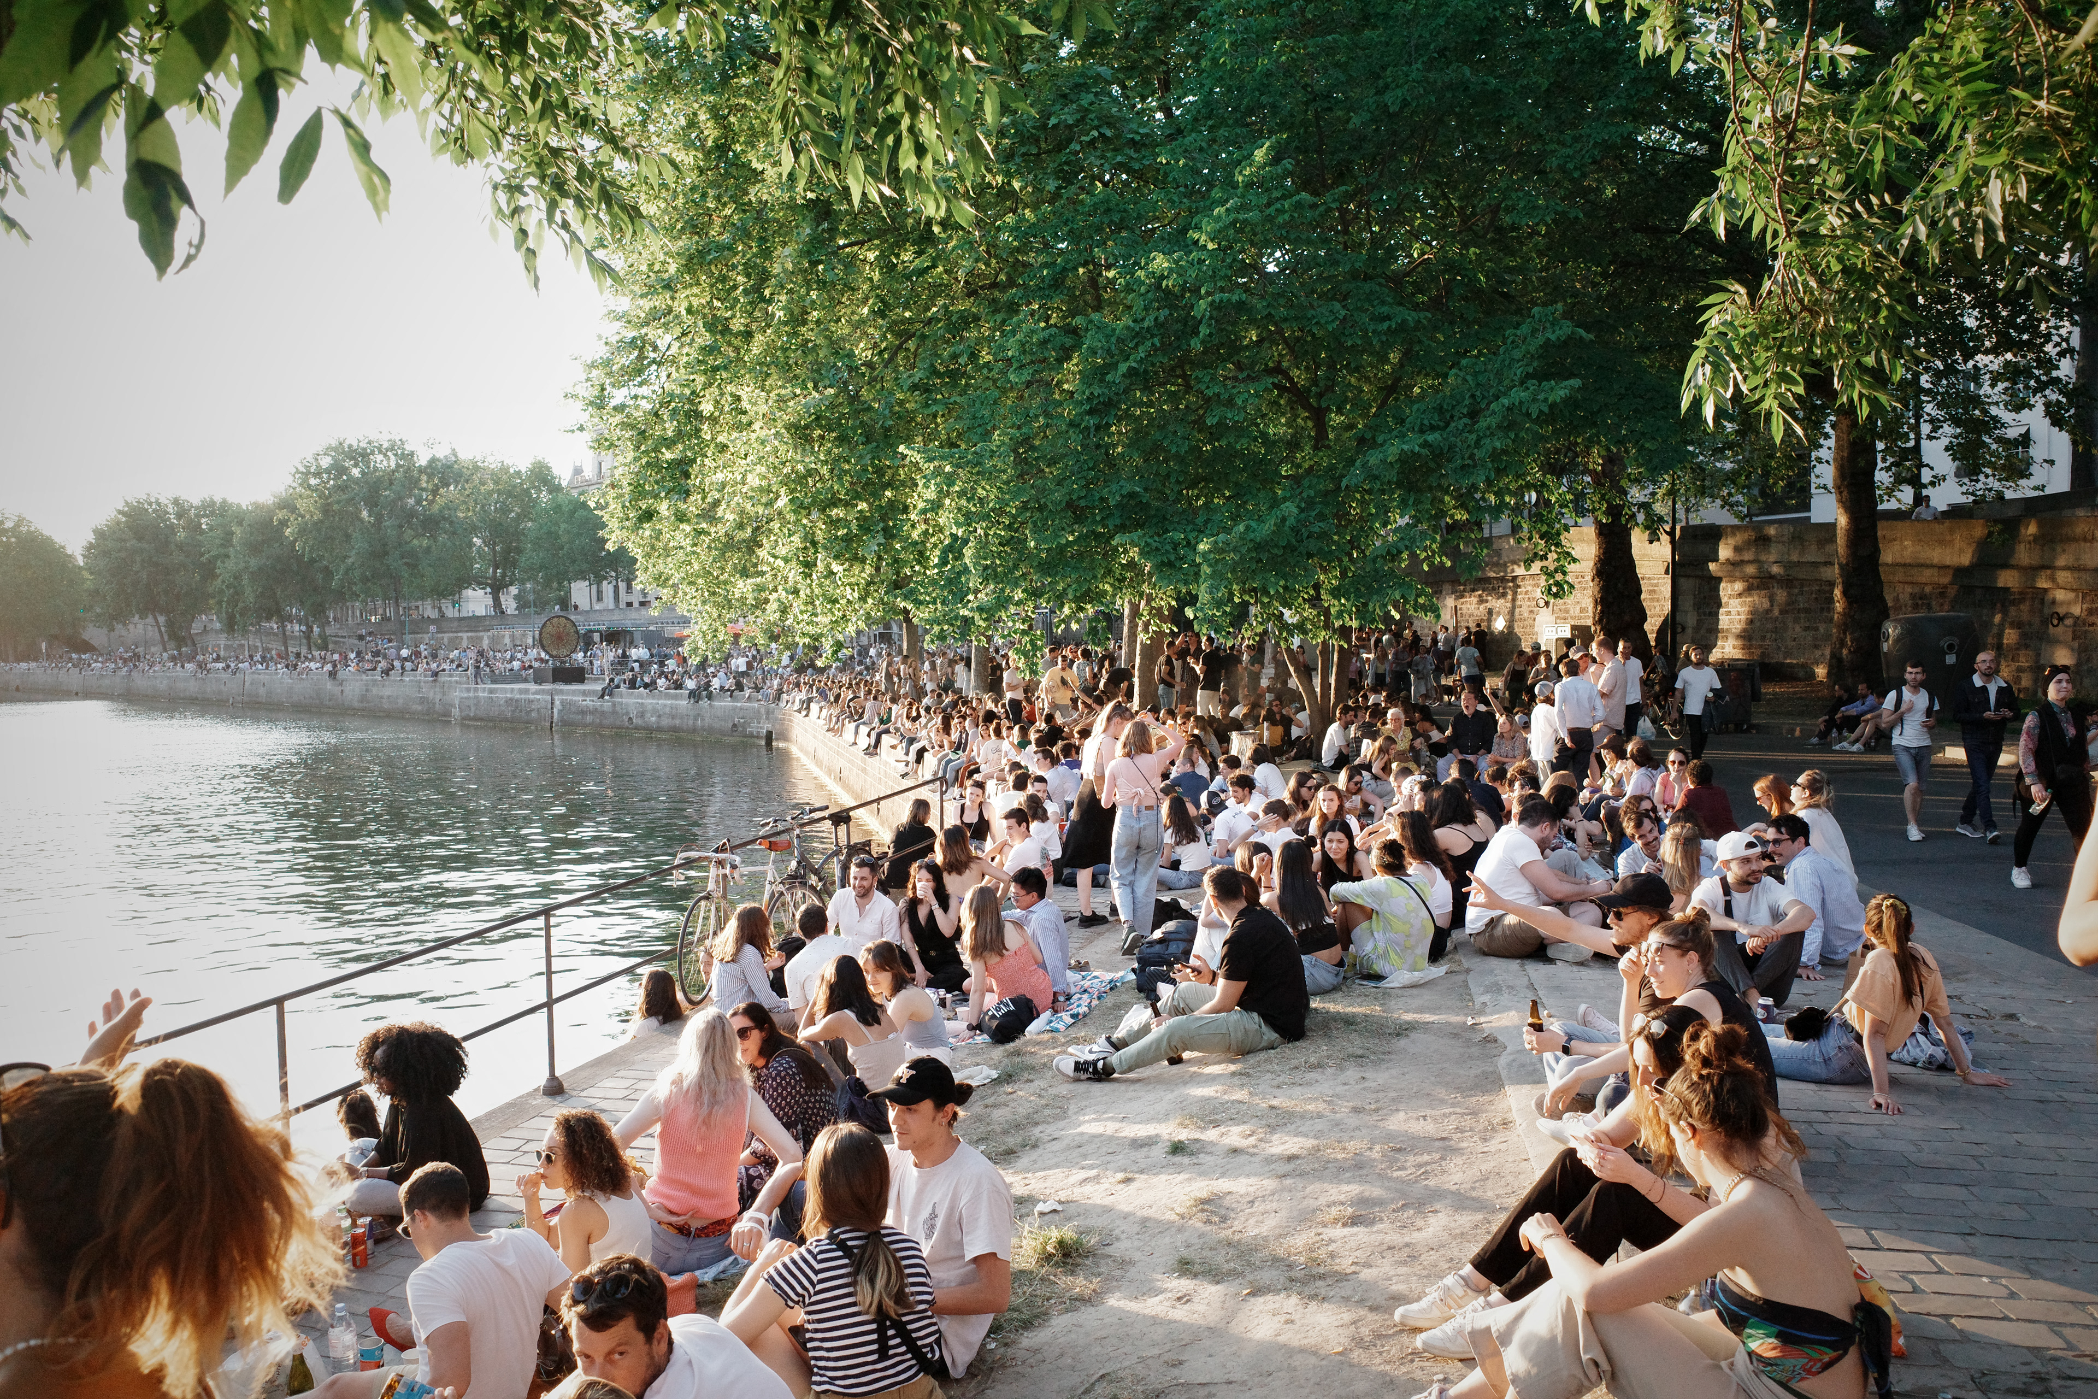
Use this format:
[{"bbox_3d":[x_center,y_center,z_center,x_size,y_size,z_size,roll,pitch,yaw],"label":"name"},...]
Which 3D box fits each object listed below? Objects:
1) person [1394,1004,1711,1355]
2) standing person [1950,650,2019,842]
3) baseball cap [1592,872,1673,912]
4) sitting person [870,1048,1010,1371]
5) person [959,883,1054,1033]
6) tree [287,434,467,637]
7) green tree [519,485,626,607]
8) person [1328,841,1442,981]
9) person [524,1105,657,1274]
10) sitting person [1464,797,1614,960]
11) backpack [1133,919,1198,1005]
[{"bbox_3d":[1.419,1.268,4.380,0.970,0.900,0.450,-1,3,-9],"label":"person"},{"bbox_3d":[8.825,0.433,15.400,0.580,1.780,0.480,0,2,19],"label":"standing person"},{"bbox_3d":[2.056,0.679,5.750,0.275,0.140,0.190,-1,3,-13],"label":"baseball cap"},{"bbox_3d":[-0.428,1.430,4.420,0.770,0.880,0.500,-3,3,-34],"label":"sitting person"},{"bbox_3d":[-0.292,1.529,9.850,0.550,0.841,0.750,-1,2,-30],"label":"person"},{"bbox_3d":[-48.717,-10.791,118.000,12.500,16.000,11.500,-1,3,-17],"label":"tree"},{"bbox_3d":[-31.995,-9.947,110.000,7.800,8.800,7.600,-1,2,-18],"label":"green tree"},{"bbox_3d":[1.872,1.185,9.250,0.520,0.809,0.650,-2,2,-41],"label":"person"},{"bbox_3d":[-1.547,1.686,5.300,0.660,0.740,0.500,1,2,28],"label":"person"},{"bbox_3d":[2.675,0.998,8.950,0.800,0.870,0.600,-2,3,-21],"label":"sitting person"},{"bbox_3d":[0.682,1.537,9.500,0.350,0.450,0.260,0,2,20],"label":"backpack"}]

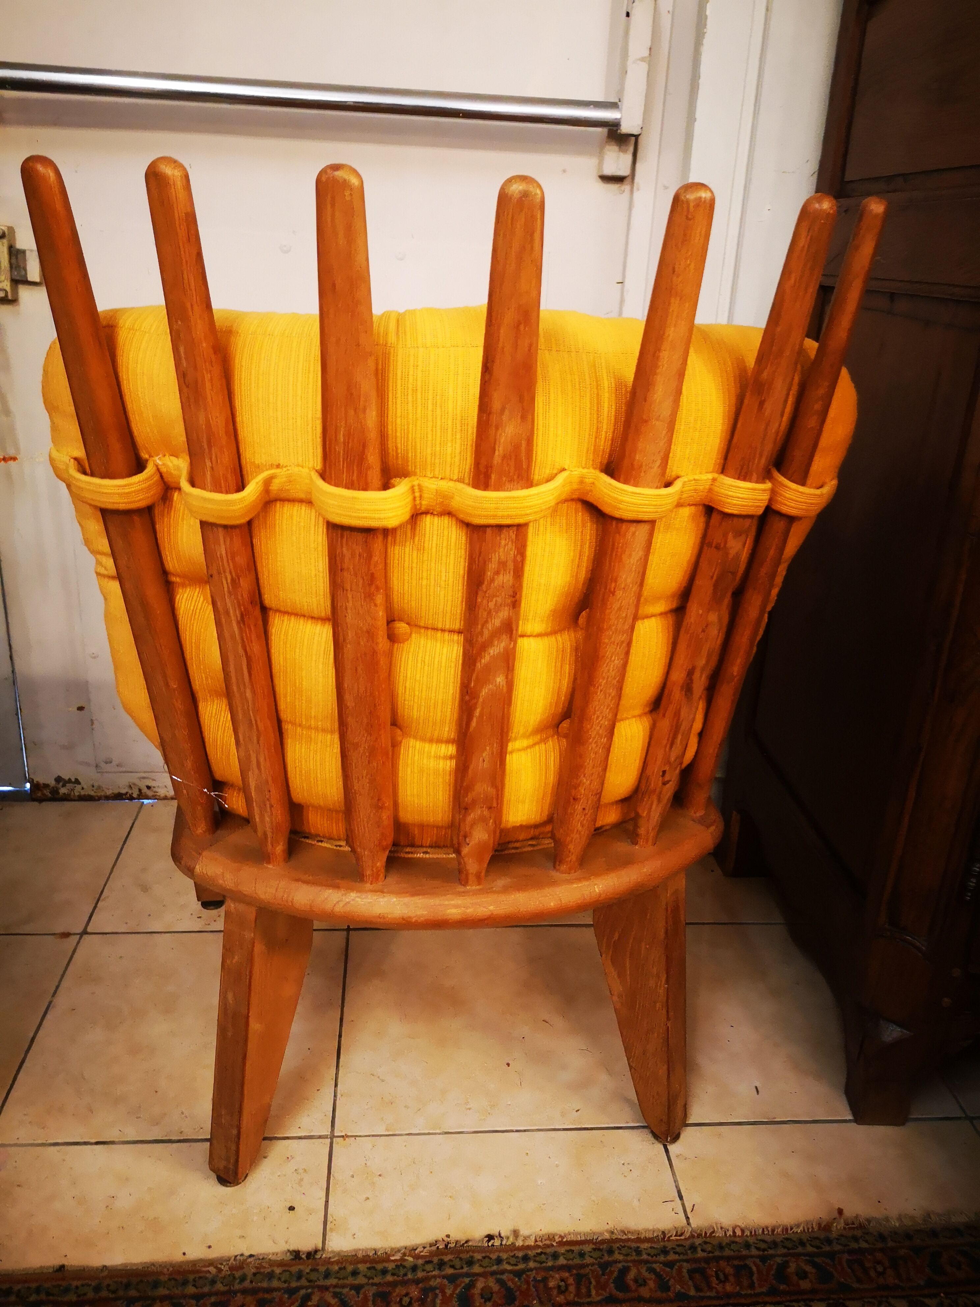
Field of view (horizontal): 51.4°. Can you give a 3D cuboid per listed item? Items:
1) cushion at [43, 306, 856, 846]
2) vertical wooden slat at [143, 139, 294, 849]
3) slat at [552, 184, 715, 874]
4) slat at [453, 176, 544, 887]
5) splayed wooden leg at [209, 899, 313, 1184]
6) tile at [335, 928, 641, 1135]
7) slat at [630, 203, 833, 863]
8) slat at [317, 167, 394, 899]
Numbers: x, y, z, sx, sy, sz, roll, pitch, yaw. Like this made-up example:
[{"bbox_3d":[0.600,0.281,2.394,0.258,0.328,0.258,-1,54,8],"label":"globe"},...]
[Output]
[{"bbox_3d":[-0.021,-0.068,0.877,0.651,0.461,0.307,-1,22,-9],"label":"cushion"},{"bbox_3d":[-0.189,-0.063,0.740,0.043,0.542,0.025,8,29,17],"label":"vertical wooden slat"},{"bbox_3d":[0.097,-0.051,0.753,0.043,0.543,0.025,-6,31,-23],"label":"slat"},{"bbox_3d":[0.003,-0.048,0.737,0.043,0.542,0.025,-1,27,-9],"label":"slat"},{"bbox_3d":[-0.220,0.345,0.962,0.037,0.310,0.079,11,14,20],"label":"splayed wooden leg"},{"bbox_3d":[-0.005,0.428,1.192,0.331,0.010,0.331,1,22,-5],"label":"tile"},{"bbox_3d":[0.182,-0.068,0.802,0.043,0.542,0.025,-11,32,-36],"label":"slat"},{"bbox_3d":[-0.092,-0.048,0.722,0.043,0.543,0.025,3,29,4],"label":"slat"}]

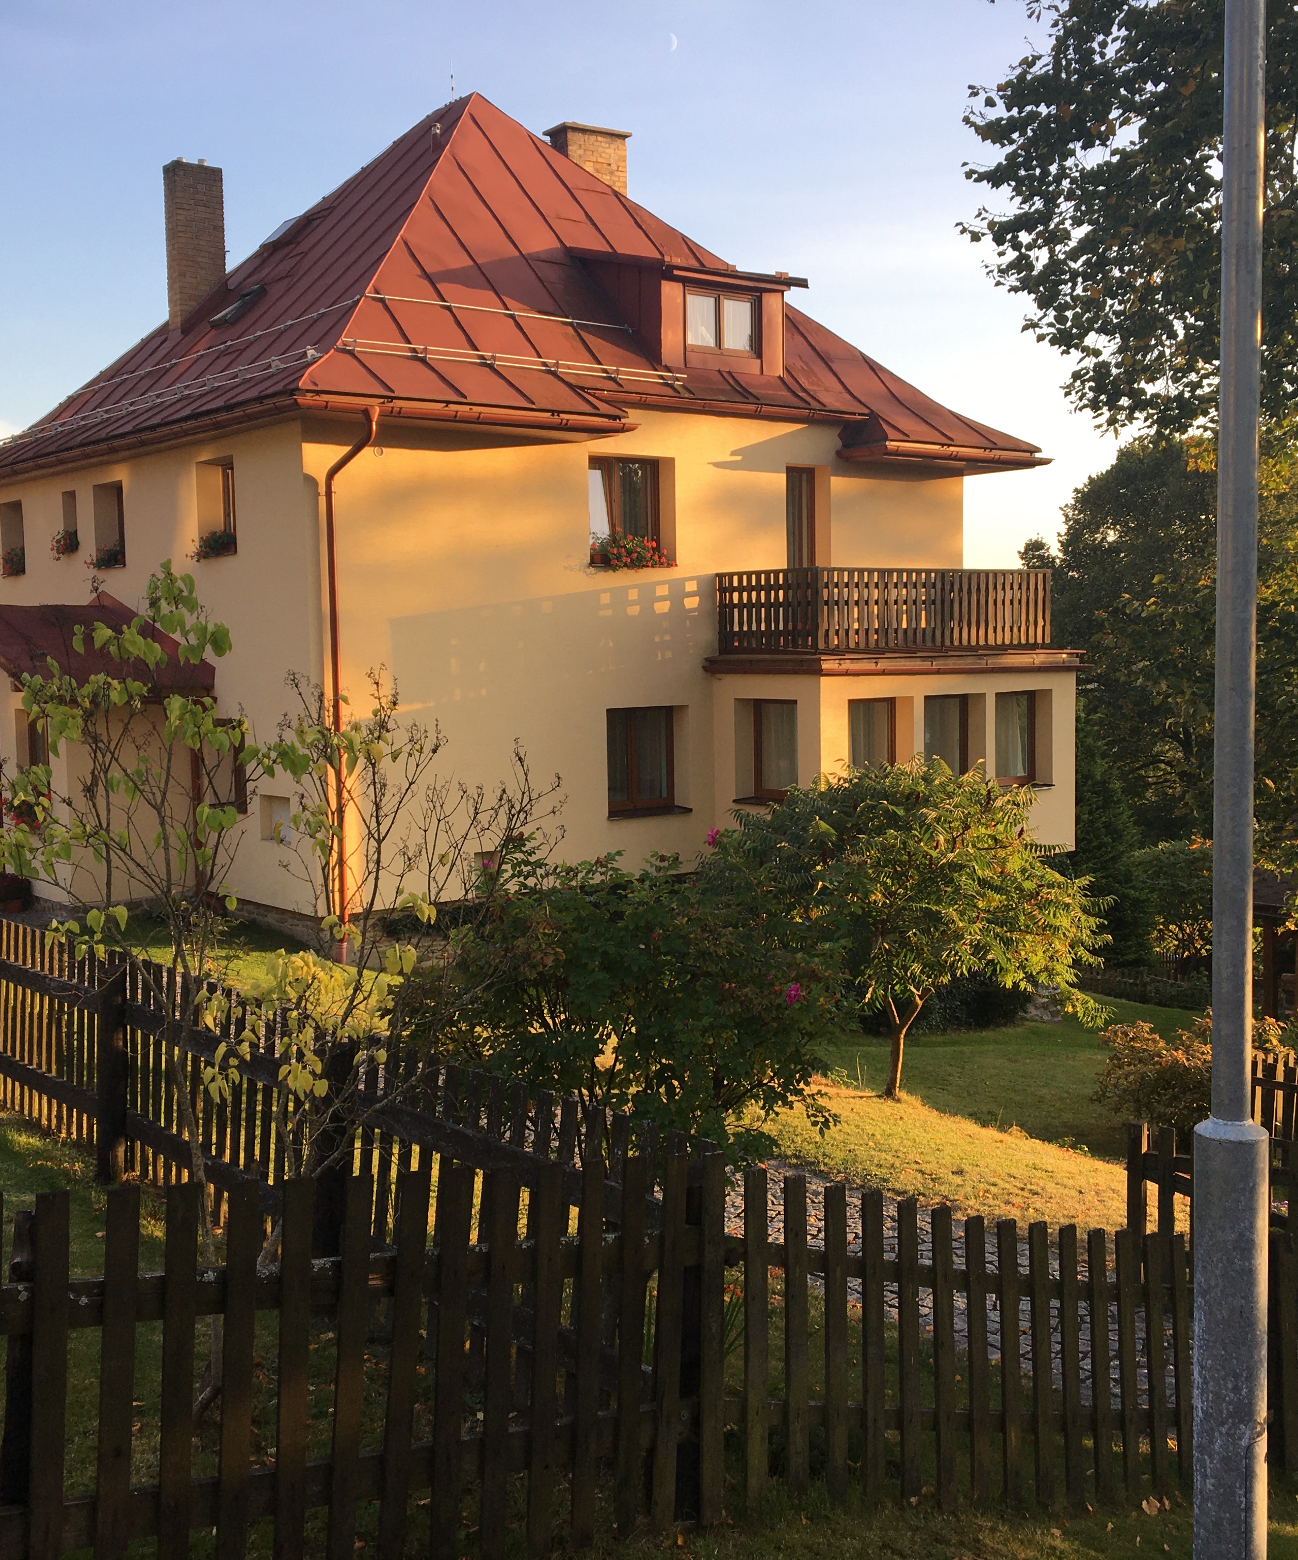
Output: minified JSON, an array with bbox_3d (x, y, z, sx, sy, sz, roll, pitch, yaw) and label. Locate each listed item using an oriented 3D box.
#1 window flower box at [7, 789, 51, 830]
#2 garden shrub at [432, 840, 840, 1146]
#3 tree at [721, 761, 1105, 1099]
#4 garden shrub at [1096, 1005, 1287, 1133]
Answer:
[{"bbox_3d":[-7.759,0.390,21.501,0.320,0.450,0.900,-5,6,-39],"label":"window flower box"},{"bbox_3d":[-0.028,0.998,7.500,1.650,1.450,1.500,-1,5,0],"label":"garden shrub"},{"bbox_3d":[1.825,1.009,12.000,2.400,2.300,2.250,-1,5,0],"label":"tree"},{"bbox_3d":[3.526,1.936,11.400,1.180,0.900,1.100,-1,5,0],"label":"garden shrub"}]

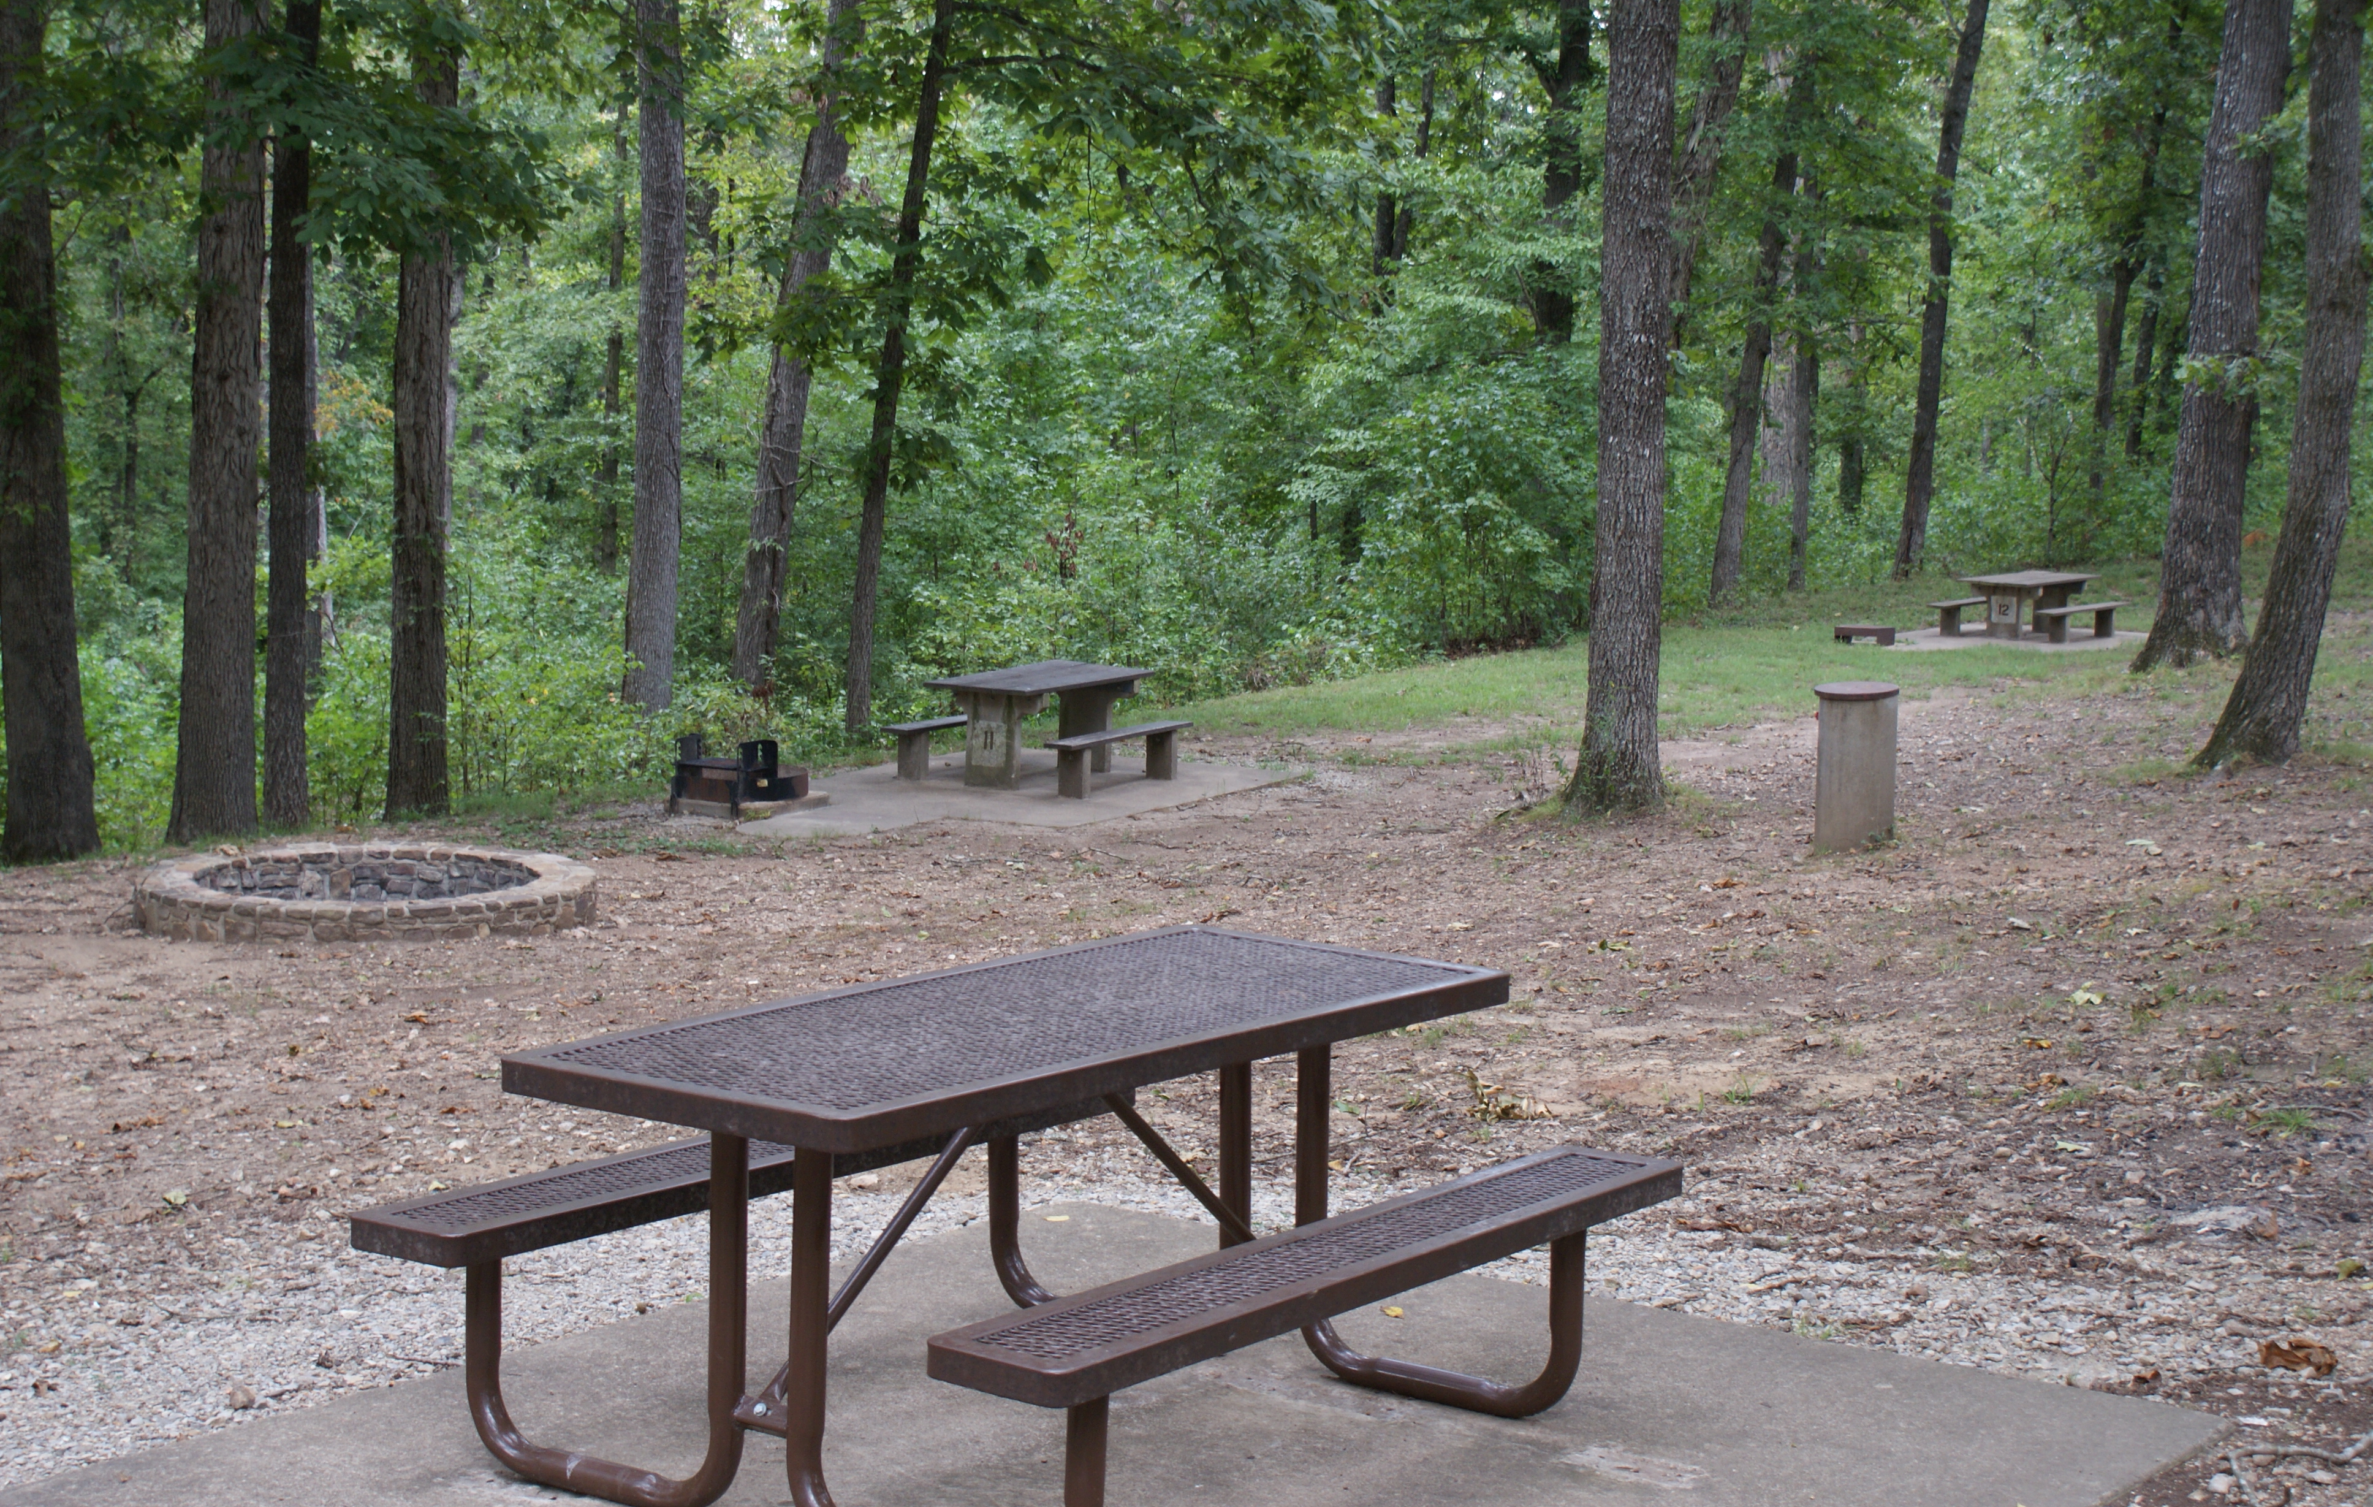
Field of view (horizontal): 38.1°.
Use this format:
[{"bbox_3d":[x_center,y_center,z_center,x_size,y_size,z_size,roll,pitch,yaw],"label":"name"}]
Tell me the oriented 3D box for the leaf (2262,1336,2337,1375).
[{"bbox_3d":[2.202,1.184,6.784,0.125,0.045,0.100,0,6,-6],"label":"leaf"}]

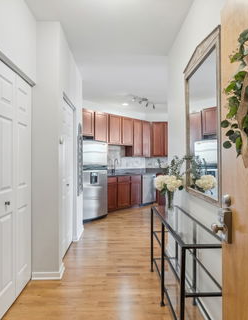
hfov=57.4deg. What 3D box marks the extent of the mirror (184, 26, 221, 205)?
[{"bbox_3d":[0.628,-0.315,1.840,0.050,1.250,0.820,0,0,0],"label":"mirror"}]

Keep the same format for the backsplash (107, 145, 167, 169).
[{"bbox_3d":[0.420,-0.075,6.760,2.100,0.680,0.400,0,-1,-41],"label":"backsplash"}]

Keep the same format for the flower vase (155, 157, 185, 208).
[{"bbox_3d":[0.490,0.240,2.430,0.310,0.570,0.290,0,0,0],"label":"flower vase"}]

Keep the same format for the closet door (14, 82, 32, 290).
[{"bbox_3d":[-0.970,0.232,2.190,0.035,2.010,0.370,0,0,0],"label":"closet door"}]

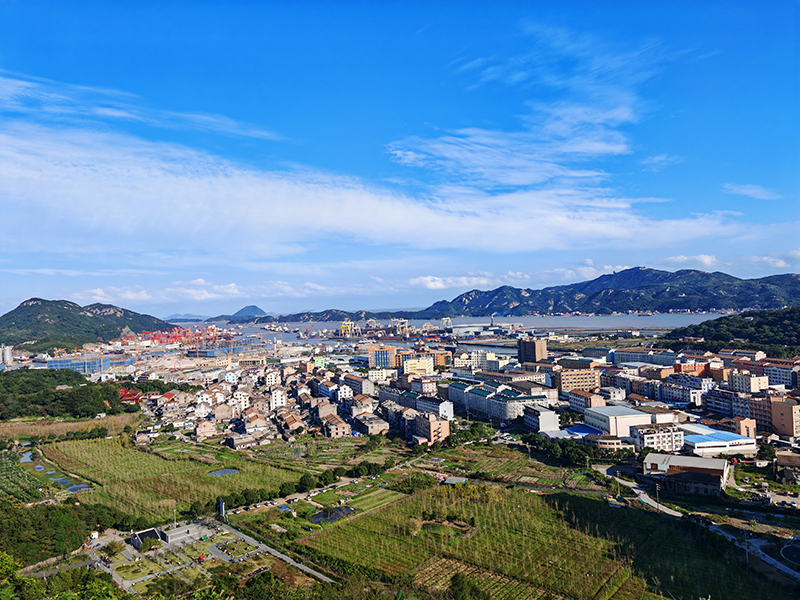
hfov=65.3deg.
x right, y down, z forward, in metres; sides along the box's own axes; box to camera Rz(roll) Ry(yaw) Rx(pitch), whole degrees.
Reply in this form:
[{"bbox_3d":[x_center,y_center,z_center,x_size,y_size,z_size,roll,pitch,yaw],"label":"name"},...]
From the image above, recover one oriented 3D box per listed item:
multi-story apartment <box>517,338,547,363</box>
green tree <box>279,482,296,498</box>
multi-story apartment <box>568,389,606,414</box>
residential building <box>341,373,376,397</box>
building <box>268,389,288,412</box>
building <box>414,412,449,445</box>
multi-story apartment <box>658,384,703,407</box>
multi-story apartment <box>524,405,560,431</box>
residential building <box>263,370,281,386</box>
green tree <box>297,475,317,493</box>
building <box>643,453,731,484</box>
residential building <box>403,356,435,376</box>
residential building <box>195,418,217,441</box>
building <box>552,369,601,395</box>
[{"bbox_3d":[190.184,72.869,889.796,27.000,30.000,33.000,-3,-1,40],"label":"multi-story apartment"},{"bbox_3d":[-62.548,106.612,349.672,8.800,8.300,8.800,-2,0,0],"label":"green tree"},{"bbox_3d":[149.170,80.890,497.660,12.320,15.740,34.380,-2,-1,-12],"label":"multi-story apartment"},{"bbox_3d":[-48.645,104.362,755.758,14.514,18.688,55.106,-2,-1,-26],"label":"residential building"},{"bbox_3d":[-109.720,89.560,562.630,11.600,18.620,13.390,-2,-1,-18],"label":"building"},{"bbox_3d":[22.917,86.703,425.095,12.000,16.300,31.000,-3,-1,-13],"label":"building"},{"bbox_3d":[237.320,80.170,529.710,10.670,13.210,44.890,-2,-1,-10],"label":"multi-story apartment"},{"bbox_3d":[115.435,96.530,510.363,14.586,16.301,32.229,-2,-1,-9],"label":"multi-story apartment"},{"bbox_3d":[-141.780,89.190,703.300,15.600,17.820,14.000,-2,-1,-12],"label":"residential building"},{"bbox_3d":[-52.981,105.545,359.499,9.500,9.800,9.500,-2,0,0],"label":"green tree"},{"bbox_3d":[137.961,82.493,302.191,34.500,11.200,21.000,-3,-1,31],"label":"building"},{"bbox_3d":[24.446,84.588,789.119,28.000,21.000,26.000,-3,-1,25],"label":"residential building"},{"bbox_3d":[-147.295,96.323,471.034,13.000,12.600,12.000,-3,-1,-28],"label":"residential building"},{"bbox_3d":[168.950,76.460,592.570,37.560,18.340,14.990,-2,-1,-7],"label":"building"}]

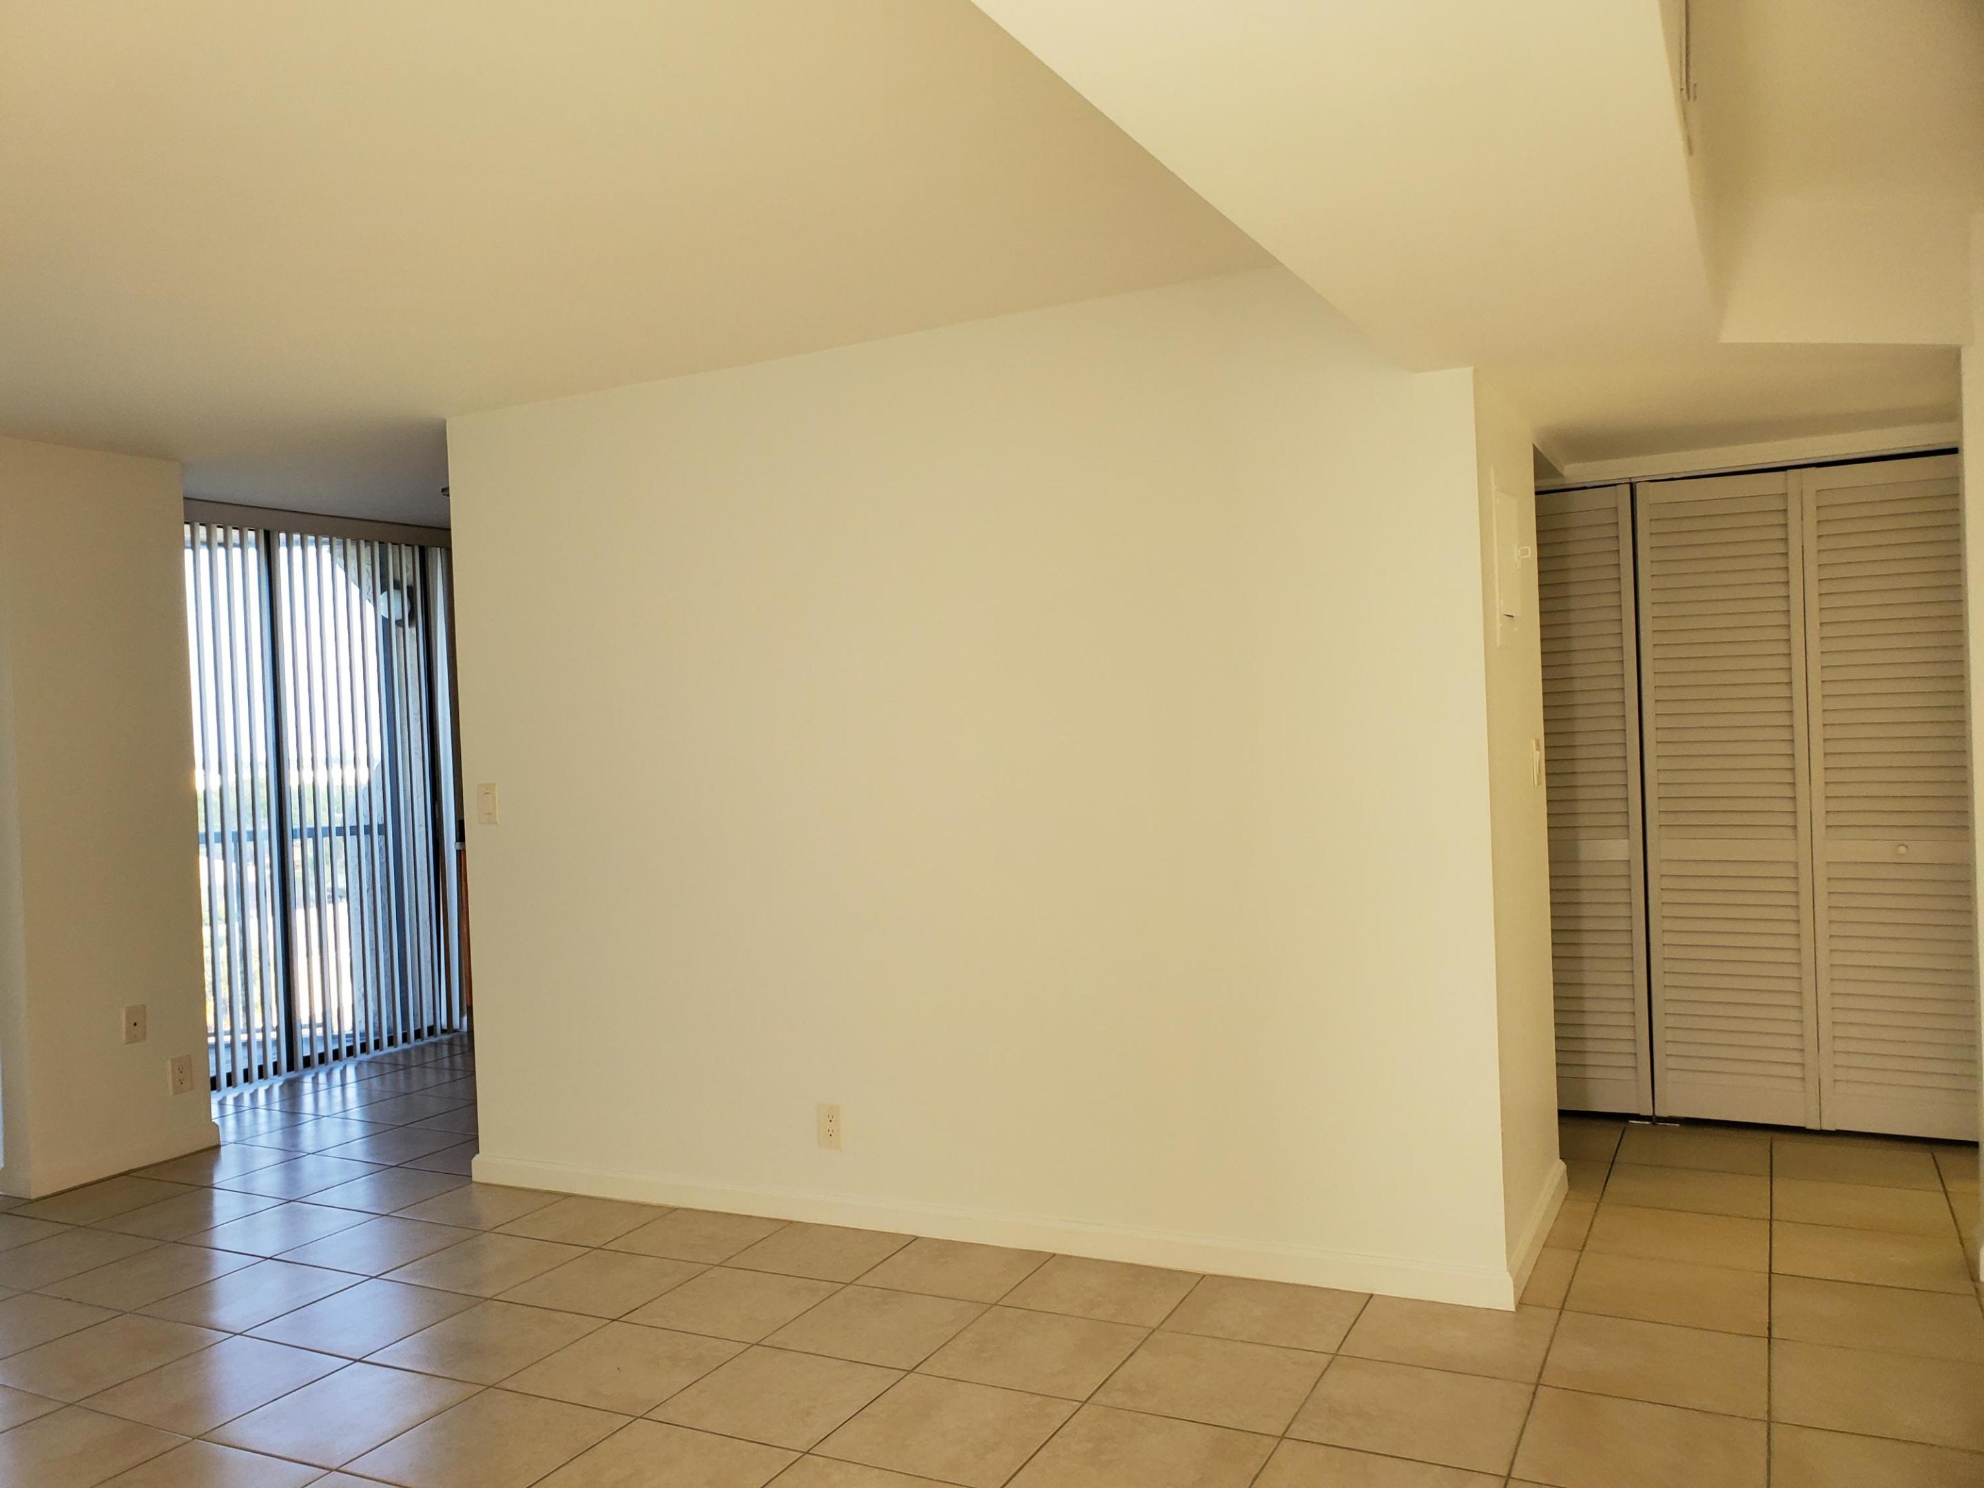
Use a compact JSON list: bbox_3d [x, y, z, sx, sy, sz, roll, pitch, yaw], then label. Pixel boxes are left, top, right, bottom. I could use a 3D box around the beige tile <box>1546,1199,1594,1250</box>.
[{"bbox_3d":[1.536,1.277,3.944,0.095,0.010,0.403,-2,0,27],"label":"beige tile"}]

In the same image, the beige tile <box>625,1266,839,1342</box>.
[{"bbox_3d":[-0.625,1.363,3.630,0.402,0.012,0.402,-2,0,27],"label":"beige tile"}]

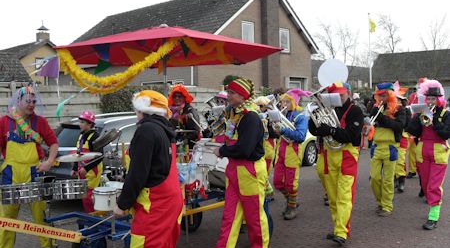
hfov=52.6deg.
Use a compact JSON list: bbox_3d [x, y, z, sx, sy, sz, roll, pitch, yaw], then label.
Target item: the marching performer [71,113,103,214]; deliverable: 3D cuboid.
[{"bbox_3d":[-1.737,0.626,5.708,0.450,1.500,0.400,2,4,43],"label":"marching performer"}]

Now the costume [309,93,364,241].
[{"bbox_3d":[1.252,0.434,5.109,0.580,1.800,0.560,1,4,41],"label":"costume"}]

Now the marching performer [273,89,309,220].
[{"bbox_3d":[0.894,0.411,6.213,0.500,1.740,0.500,-4,4,-44],"label":"marching performer"}]

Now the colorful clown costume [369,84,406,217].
[{"bbox_3d":[2.228,0.346,6.241,0.540,1.800,0.460,0,4,30],"label":"colorful clown costume"}]

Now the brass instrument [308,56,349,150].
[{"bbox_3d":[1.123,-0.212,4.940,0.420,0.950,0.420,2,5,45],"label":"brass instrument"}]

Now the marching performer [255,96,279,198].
[{"bbox_3d":[0.621,0.395,7.153,0.450,1.680,0.500,-4,4,-44],"label":"marching performer"}]

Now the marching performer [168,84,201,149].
[{"bbox_3d":[-0.538,0.411,6.049,0.550,1.830,0.450,-1,3,6],"label":"marching performer"}]

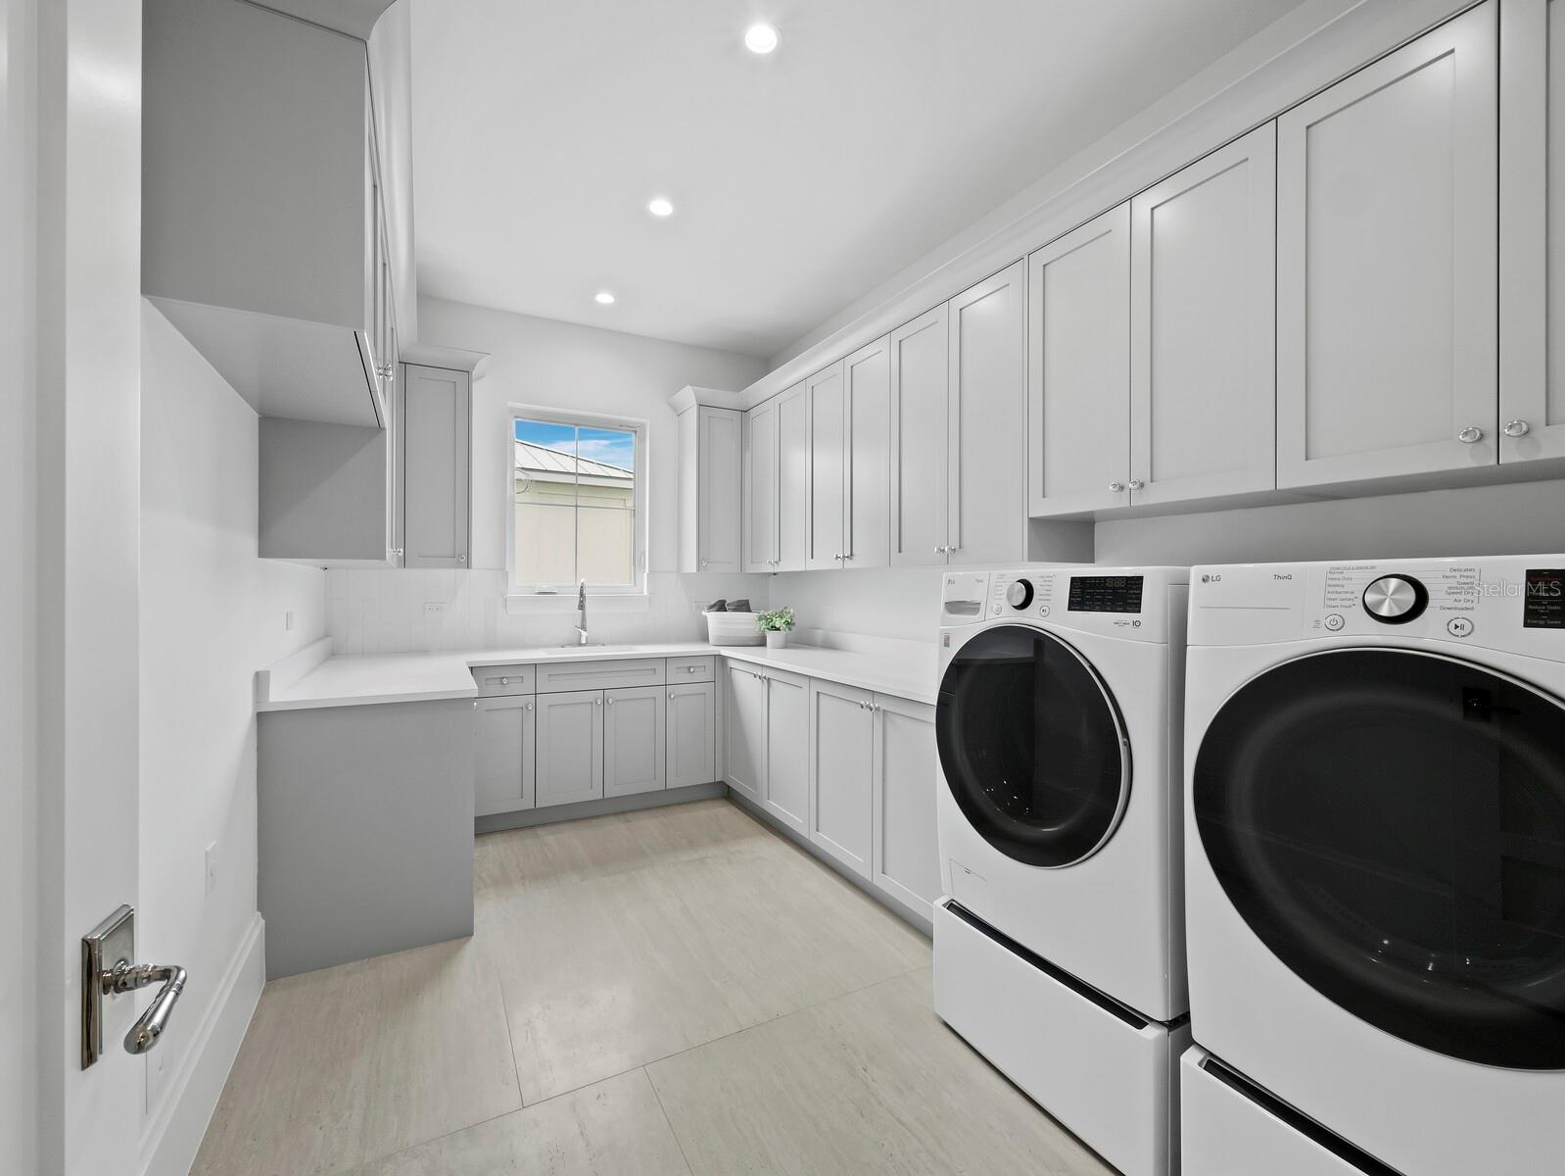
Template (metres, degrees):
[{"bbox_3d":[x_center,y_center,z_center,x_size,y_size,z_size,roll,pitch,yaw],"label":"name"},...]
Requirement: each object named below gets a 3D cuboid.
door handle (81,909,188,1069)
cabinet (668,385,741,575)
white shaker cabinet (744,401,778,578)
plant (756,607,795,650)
[{"bbox_3d":[-0.602,0.376,0.587,0.063,0.120,0.125,0,0,-23],"label":"door handle"},{"bbox_3d":[-0.507,-0.686,4.264,0.410,1.165,0.420,0,0,-29],"label":"cabinet"},{"bbox_3d":[-0.001,-0.636,4.140,0.320,1.070,0.405,0,0,-29],"label":"white shaker cabinet"},{"bbox_3d":[-0.043,0.251,4.000,0.245,0.265,0.240,0,0,0],"label":"plant"}]

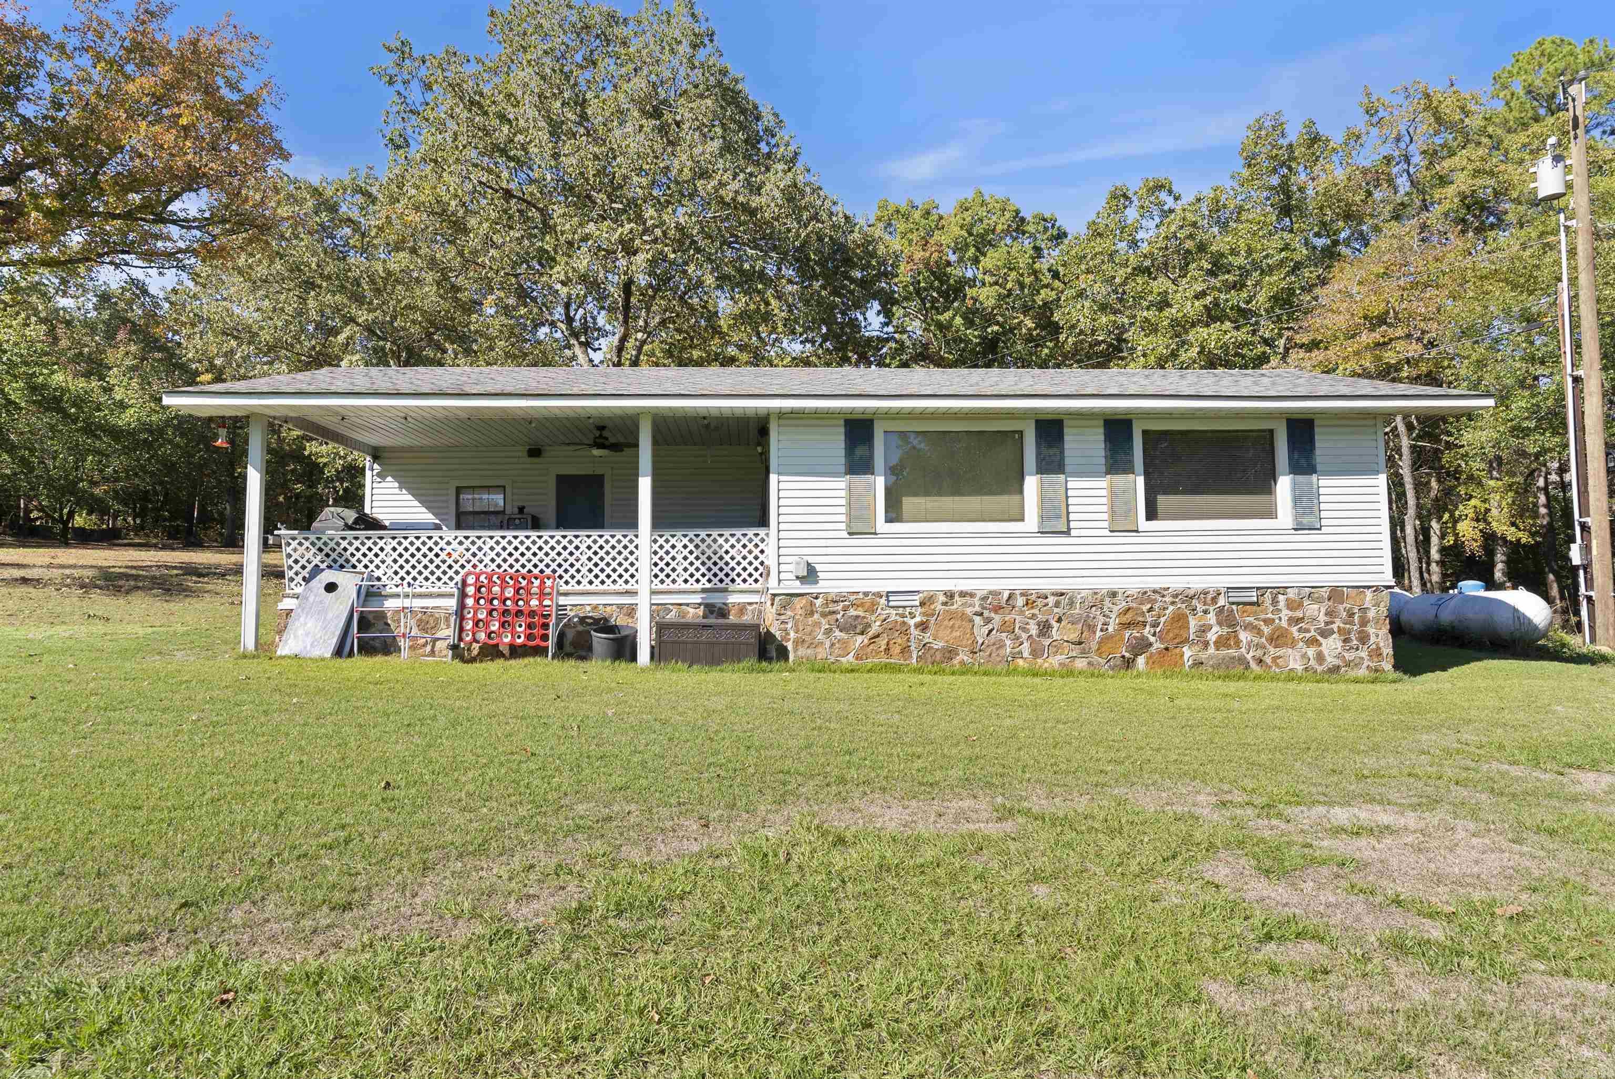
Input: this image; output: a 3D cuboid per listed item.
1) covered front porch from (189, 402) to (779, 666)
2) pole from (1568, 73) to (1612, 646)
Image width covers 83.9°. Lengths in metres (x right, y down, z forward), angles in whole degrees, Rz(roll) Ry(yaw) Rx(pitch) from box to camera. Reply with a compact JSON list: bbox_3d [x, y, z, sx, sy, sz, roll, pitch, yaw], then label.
[{"bbox_3d":[-3.809,0.062,12.717,6.681,3.244,3.427,0,-4,-4],"label":"covered front porch"},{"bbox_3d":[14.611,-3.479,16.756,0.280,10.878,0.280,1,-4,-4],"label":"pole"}]

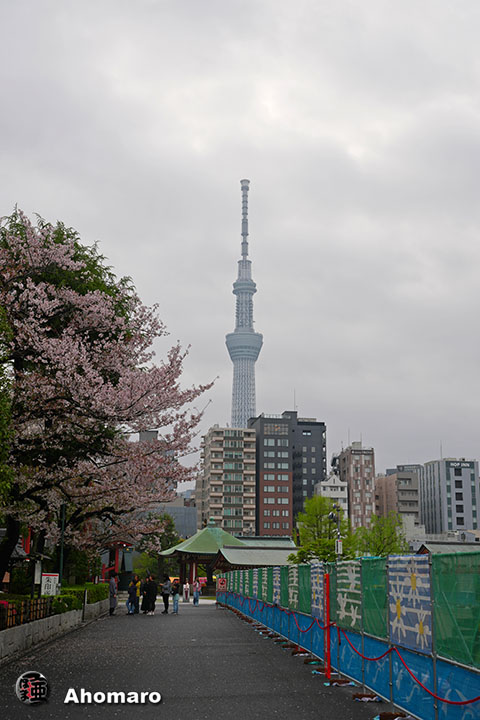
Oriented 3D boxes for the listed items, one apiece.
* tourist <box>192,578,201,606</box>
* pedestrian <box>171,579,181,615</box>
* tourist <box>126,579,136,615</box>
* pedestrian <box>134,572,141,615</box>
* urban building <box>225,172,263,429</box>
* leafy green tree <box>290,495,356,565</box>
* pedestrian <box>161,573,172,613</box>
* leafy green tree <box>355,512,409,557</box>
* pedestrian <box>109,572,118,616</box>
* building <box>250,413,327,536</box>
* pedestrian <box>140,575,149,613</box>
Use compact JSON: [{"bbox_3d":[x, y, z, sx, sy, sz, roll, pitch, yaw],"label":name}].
[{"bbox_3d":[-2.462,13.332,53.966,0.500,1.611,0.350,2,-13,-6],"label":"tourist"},{"bbox_3d":[-2.857,10.485,41.746,0.400,1.581,0.470,4,-14,-17],"label":"pedestrian"},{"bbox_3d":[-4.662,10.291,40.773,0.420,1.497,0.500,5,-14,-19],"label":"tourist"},{"bbox_3d":[-4.573,10.528,42.247,0.360,1.710,0.500,5,-14,-21],"label":"pedestrian"},{"bbox_3d":[7.244,16.014,1452.587,66.000,634.000,66.000,0,-13,0],"label":"urban building"},{"bbox_3d":[7.130,15.945,80.493,5.677,8.712,5.677,-1,-13,5],"label":"leafy green tree"},{"bbox_3d":[-3.266,10.513,42.191,0.450,1.725,0.470,-1,-13,6],"label":"pedestrian"},{"bbox_3d":[12.197,16.711,80.320,4.937,7.194,4.937,-2,-13,8],"label":"leafy green tree"},{"bbox_3d":[-5.297,9.876,39.591,0.400,1.761,0.500,2,-13,-6],"label":"pedestrian"},{"bbox_3d":[13.210,38.533,259.052,21.335,46.178,19.000,0,-13,0],"label":"building"},{"bbox_3d":[-4.301,10.693,42.781,0.500,1.634,0.420,-9,-16,36],"label":"pedestrian"}]

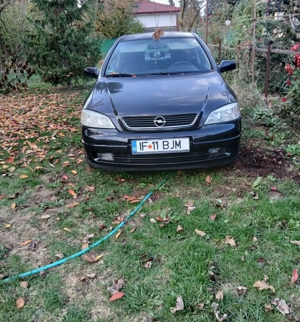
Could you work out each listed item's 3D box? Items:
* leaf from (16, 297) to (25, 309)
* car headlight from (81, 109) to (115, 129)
[{"bbox_3d":[-0.709,0.781,1.652,0.042,0.020,0.069,-13,24,-25],"label":"leaf"},{"bbox_3d":[-0.512,-0.397,2.892,0.390,0.190,0.340,-2,21,3],"label":"car headlight"}]

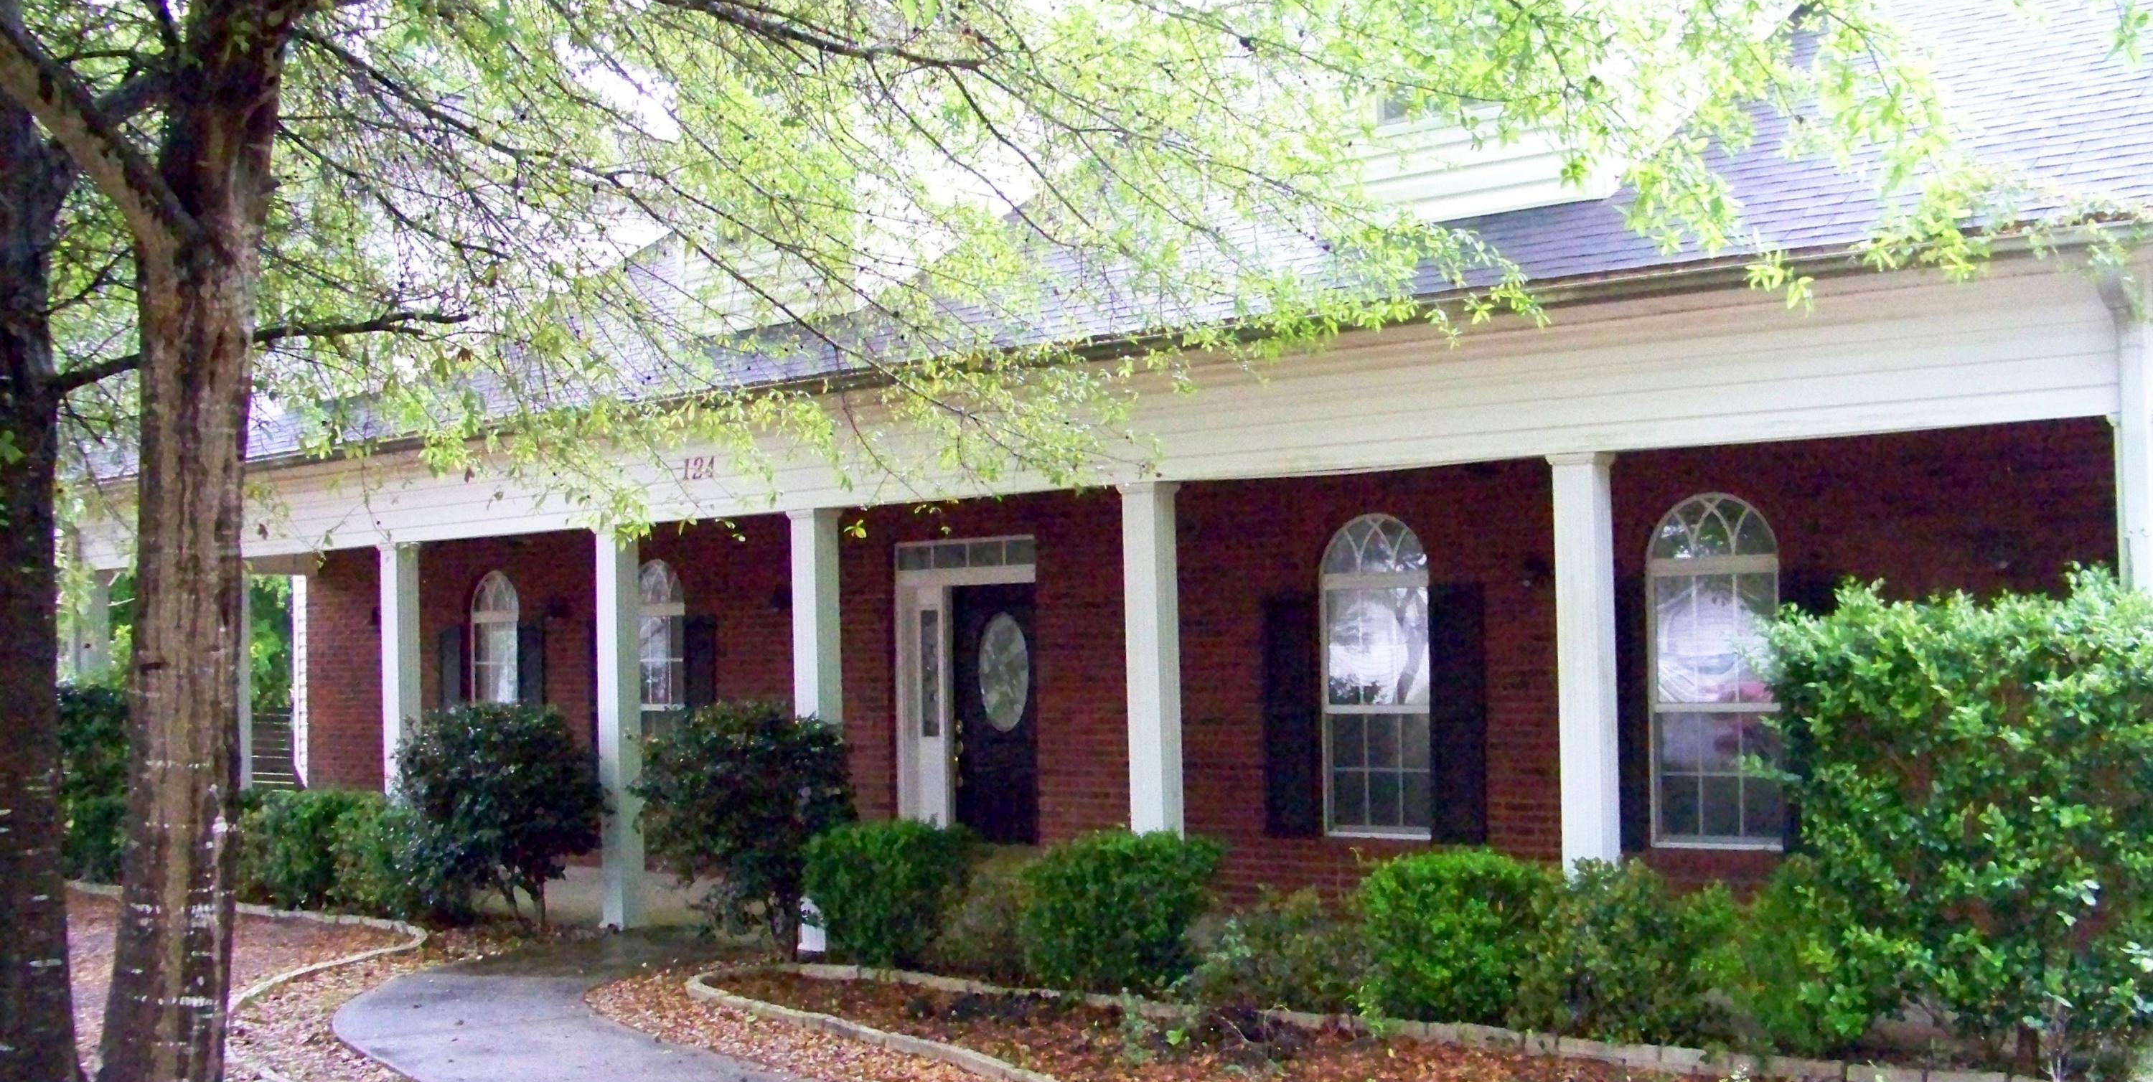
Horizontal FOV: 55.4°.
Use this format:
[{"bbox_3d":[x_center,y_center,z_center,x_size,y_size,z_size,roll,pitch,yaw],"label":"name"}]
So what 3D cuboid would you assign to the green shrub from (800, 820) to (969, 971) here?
[{"bbox_3d":[-1.006,1.890,10.965,0.950,0.803,0.836,-3,-3,35],"label":"green shrub"}]

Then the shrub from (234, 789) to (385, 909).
[{"bbox_3d":[-5.496,2.185,14.639,1.083,0.852,0.975,-3,-3,35],"label":"shrub"}]

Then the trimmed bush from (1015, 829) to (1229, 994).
[{"bbox_3d":[0.217,1.820,10.103,1.047,0.797,0.922,-3,-3,35],"label":"trimmed bush"}]

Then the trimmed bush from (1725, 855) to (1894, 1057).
[{"bbox_3d":[2.963,1.656,8.168,0.780,0.800,0.700,-3,-3,35],"label":"trimmed bush"}]

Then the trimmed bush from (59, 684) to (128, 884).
[{"bbox_3d":[-7.954,1.965,16.692,1.150,1.580,1.100,-3,-3,35],"label":"trimmed bush"}]

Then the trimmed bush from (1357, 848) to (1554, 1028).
[{"bbox_3d":[1.683,1.745,9.070,0.887,0.774,0.781,-3,-3,35],"label":"trimmed bush"}]

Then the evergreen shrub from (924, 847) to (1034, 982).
[{"bbox_3d":[-0.489,1.924,10.599,0.720,0.700,0.640,-3,-3,35],"label":"evergreen shrub"}]

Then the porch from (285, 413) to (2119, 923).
[{"bbox_3d":[-0.582,1.083,12.375,13.098,2.484,2.557,-3,-3,35],"label":"porch"}]

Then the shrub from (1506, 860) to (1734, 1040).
[{"bbox_3d":[2.297,1.719,8.636,0.929,0.753,0.818,-3,-3,35],"label":"shrub"}]

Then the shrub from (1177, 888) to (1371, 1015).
[{"bbox_3d":[0.921,1.902,9.603,0.928,0.551,0.816,-3,-3,35],"label":"shrub"}]

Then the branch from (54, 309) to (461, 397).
[{"bbox_3d":[-3.024,-0.701,7.600,1.550,0.340,0.320,-1,-3,-7],"label":"branch"}]

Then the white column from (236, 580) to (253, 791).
[{"bbox_3d":[-7.712,1.586,18.939,0.200,2.444,0.200,-3,-3,35],"label":"white column"}]

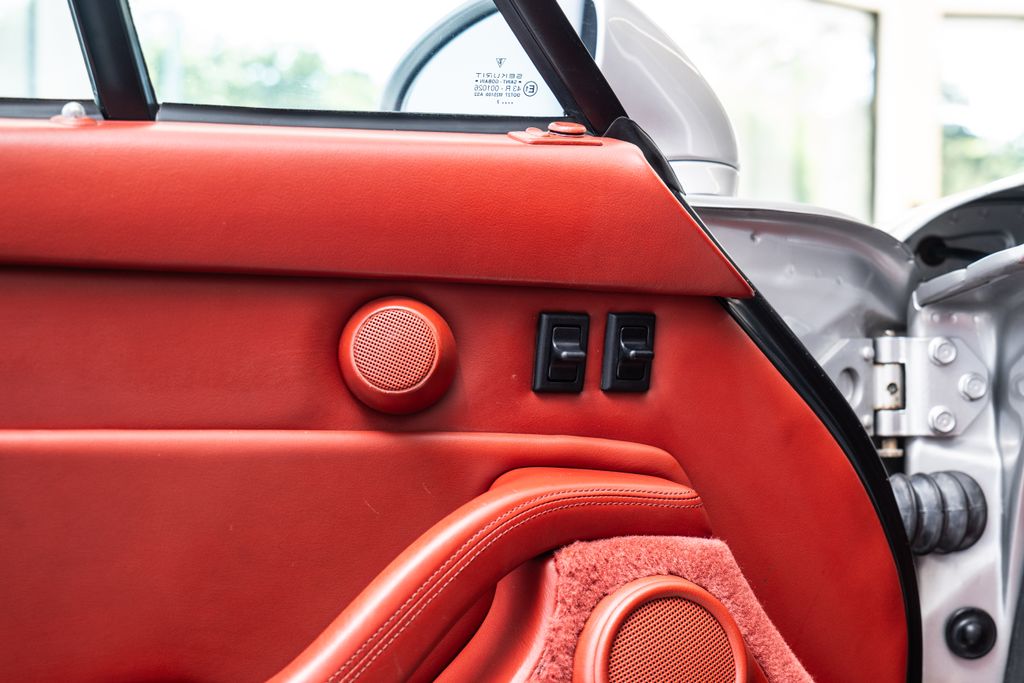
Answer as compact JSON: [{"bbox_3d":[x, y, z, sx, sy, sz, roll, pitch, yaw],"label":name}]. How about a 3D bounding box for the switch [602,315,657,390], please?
[{"bbox_3d":[0.070,0.008,0.977,0.029,0.045,0.018,1,11,-17],"label":"switch"}]

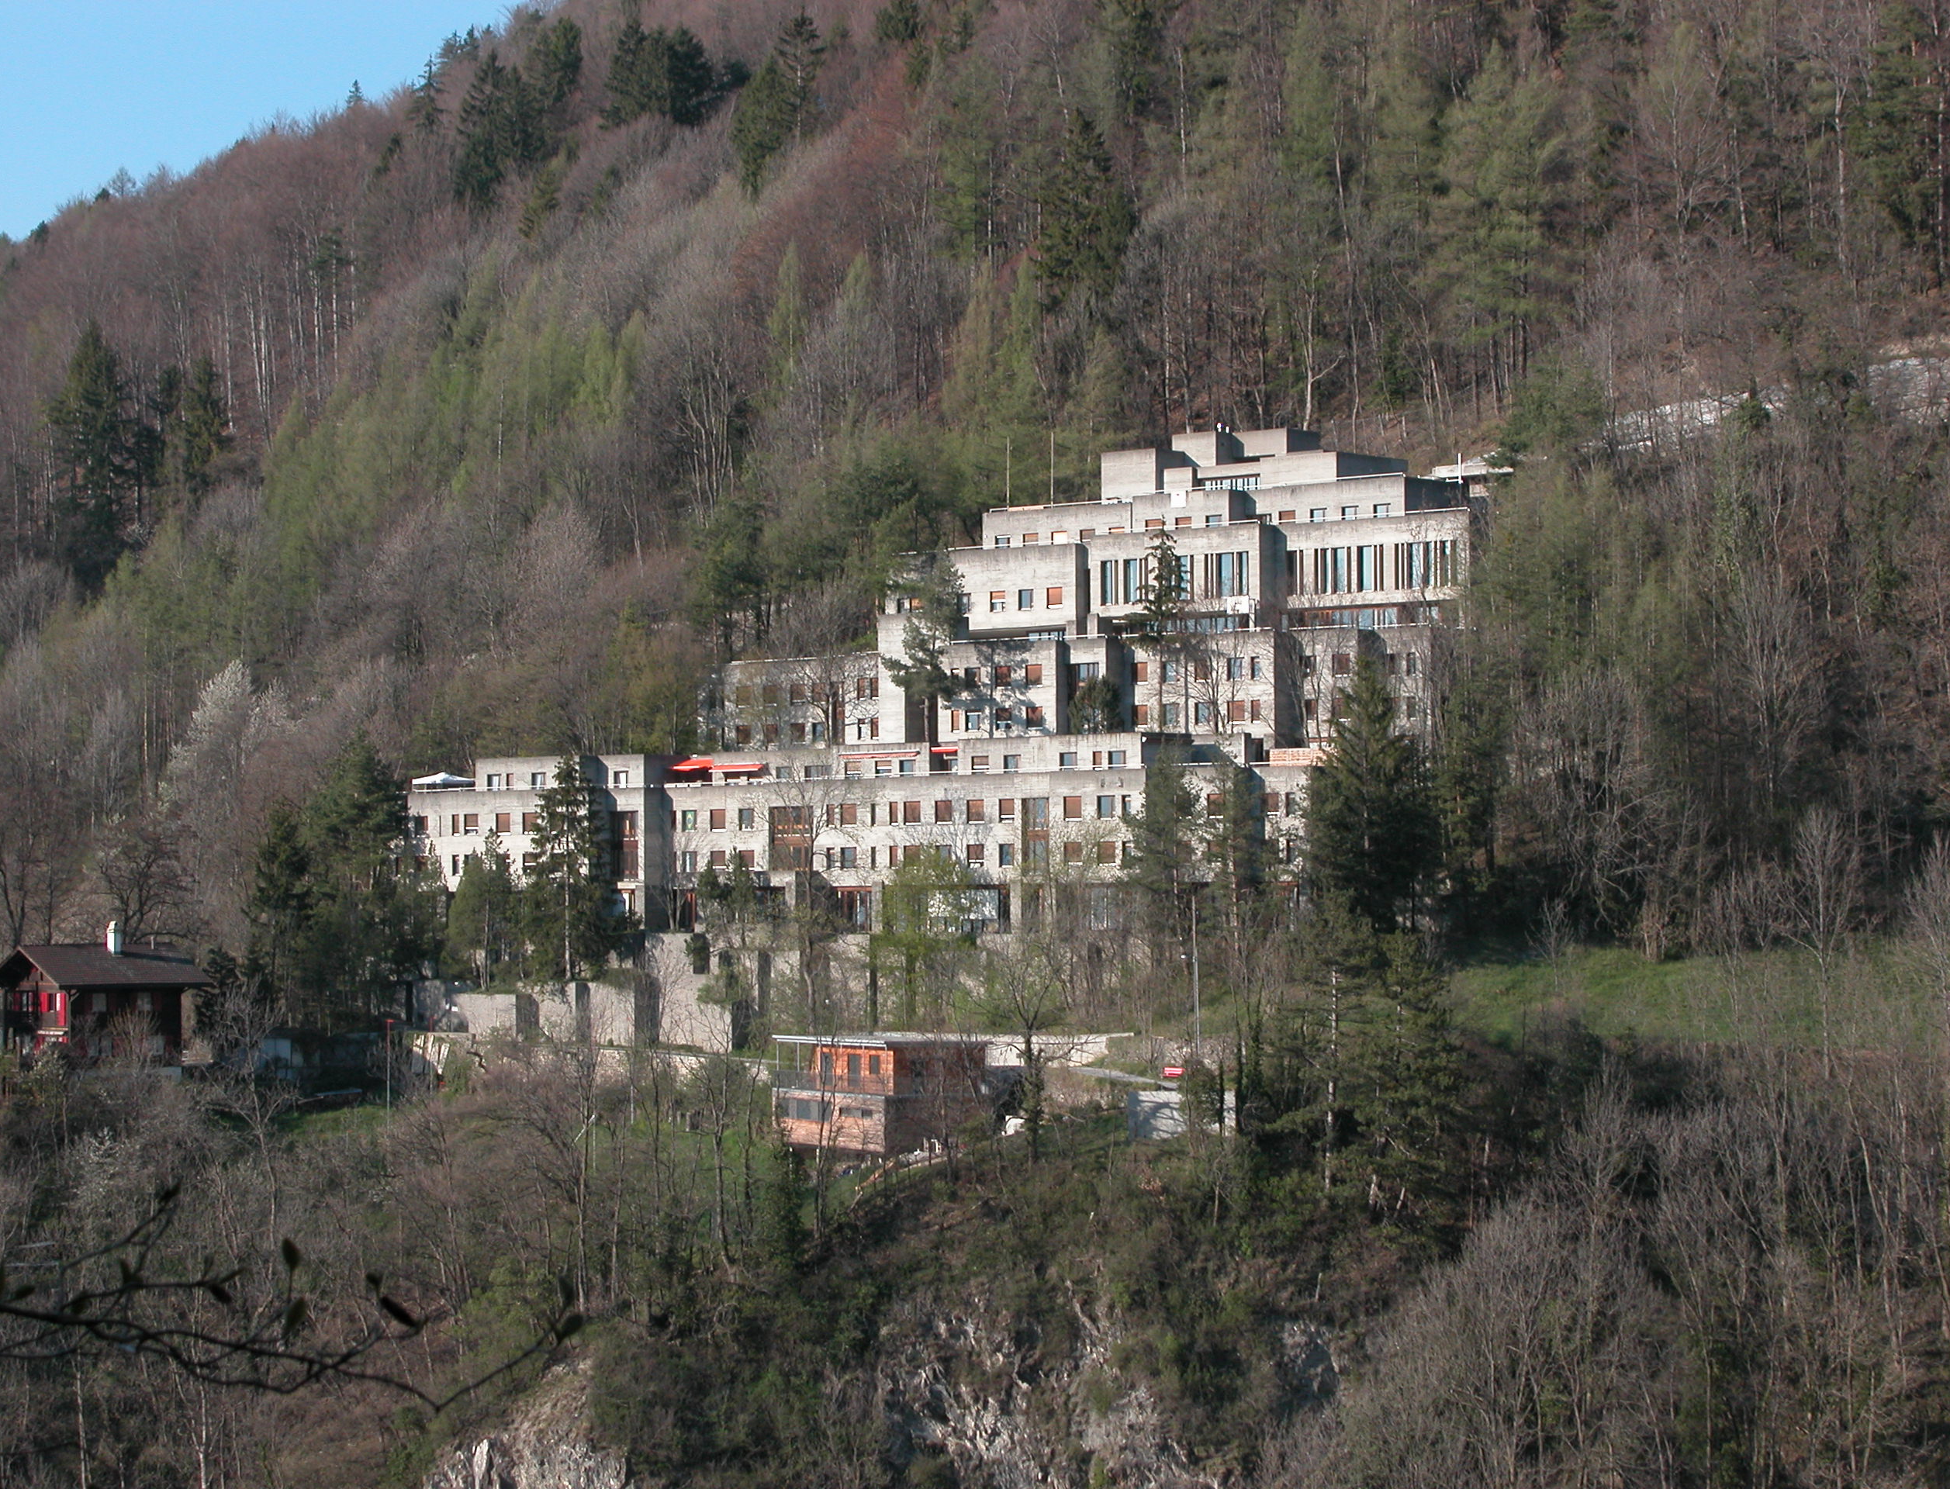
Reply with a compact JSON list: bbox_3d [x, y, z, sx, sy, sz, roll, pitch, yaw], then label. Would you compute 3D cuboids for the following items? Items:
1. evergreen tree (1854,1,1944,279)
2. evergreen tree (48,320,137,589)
[{"bbox_3d":[69.720,-45.490,368.000,7.260,20.840,7.260,0,-2,0],"label":"evergreen tree"},{"bbox_3d":[-84.650,-27.840,468.000,8.640,25.760,8.640,0,-2,0],"label":"evergreen tree"}]

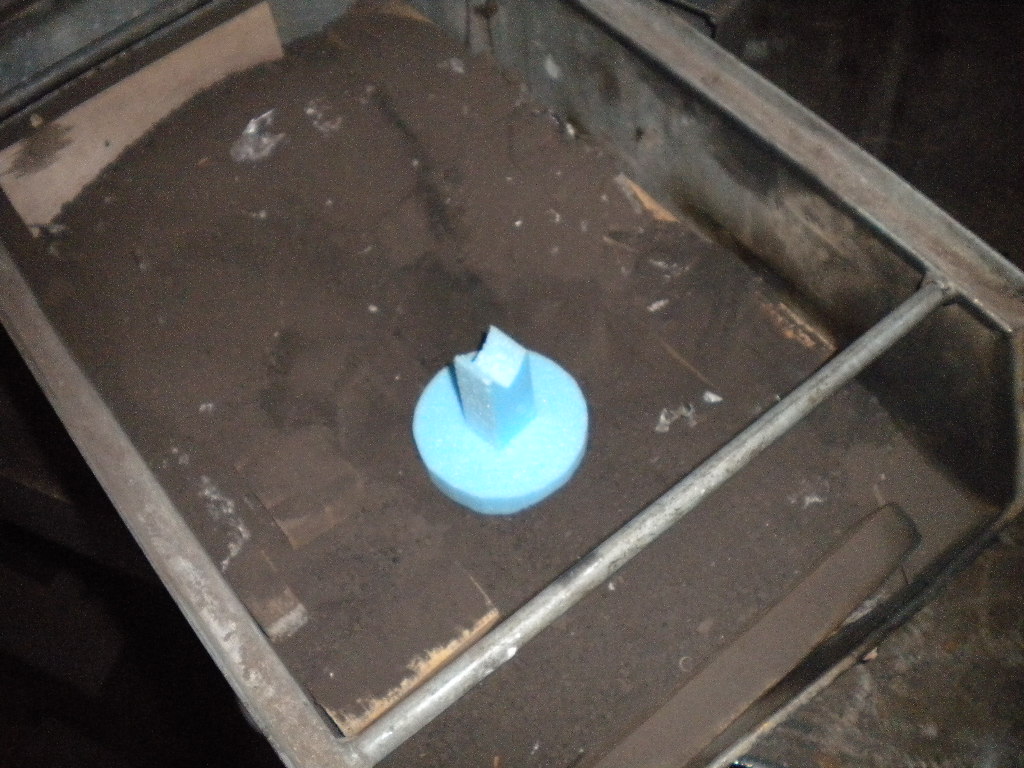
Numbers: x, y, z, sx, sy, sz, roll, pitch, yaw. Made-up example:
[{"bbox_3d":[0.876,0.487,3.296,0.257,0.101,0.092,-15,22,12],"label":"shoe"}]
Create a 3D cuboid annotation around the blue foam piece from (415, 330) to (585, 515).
[{"bbox_3d":[-0.013,0.013,0.875,0.151,0.125,0.151,-2,58,3],"label":"blue foam piece"}]

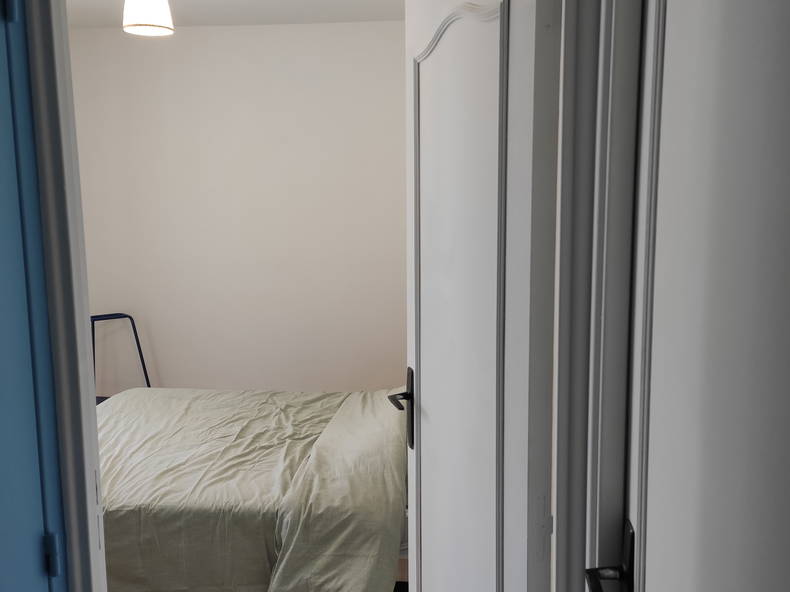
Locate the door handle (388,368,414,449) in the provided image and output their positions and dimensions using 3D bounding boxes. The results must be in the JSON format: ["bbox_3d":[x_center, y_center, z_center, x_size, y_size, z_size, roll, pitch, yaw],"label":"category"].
[{"bbox_3d":[0.028,0.315,1.521,0.064,0.227,0.132,-2,6,-14],"label":"door handle"}]

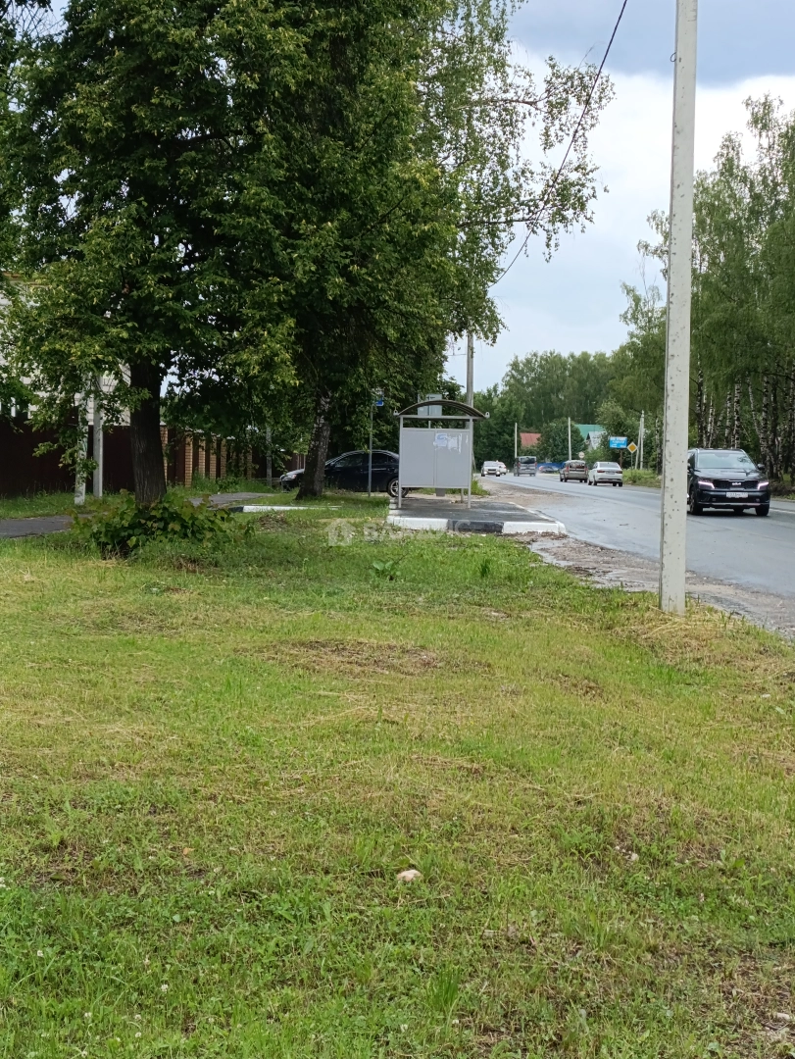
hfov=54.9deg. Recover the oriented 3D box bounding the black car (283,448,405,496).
[{"bbox_3d":[-1.415,-1.789,25.140,4.750,1.470,1.820,1,5,5],"label":"black car"}]

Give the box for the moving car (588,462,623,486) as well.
[{"bbox_3d":[13.223,-3.501,48.582,1.764,1.497,4.410,1,5,8],"label":"moving car"}]

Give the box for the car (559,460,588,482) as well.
[{"bbox_3d":[13.461,-4.422,58.322,1.750,1.650,4.470,1,5,6],"label":"car"}]

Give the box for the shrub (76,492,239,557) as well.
[{"bbox_3d":[-3.550,-0.124,11.433,2.200,0.850,1.800,0,5,0],"label":"shrub"}]

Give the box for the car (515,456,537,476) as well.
[{"bbox_3d":[13.005,-6.320,77.751,1.920,1.970,4.950,0,5,2],"label":"car"}]

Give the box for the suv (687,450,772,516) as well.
[{"bbox_3d":[8.975,-1.312,21.330,1.900,1.700,4.810,1,5,12],"label":"suv"}]

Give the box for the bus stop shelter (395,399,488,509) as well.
[{"bbox_3d":[1.106,-1.927,19.757,2.250,2.630,2.900,0,5,2],"label":"bus stop shelter"}]

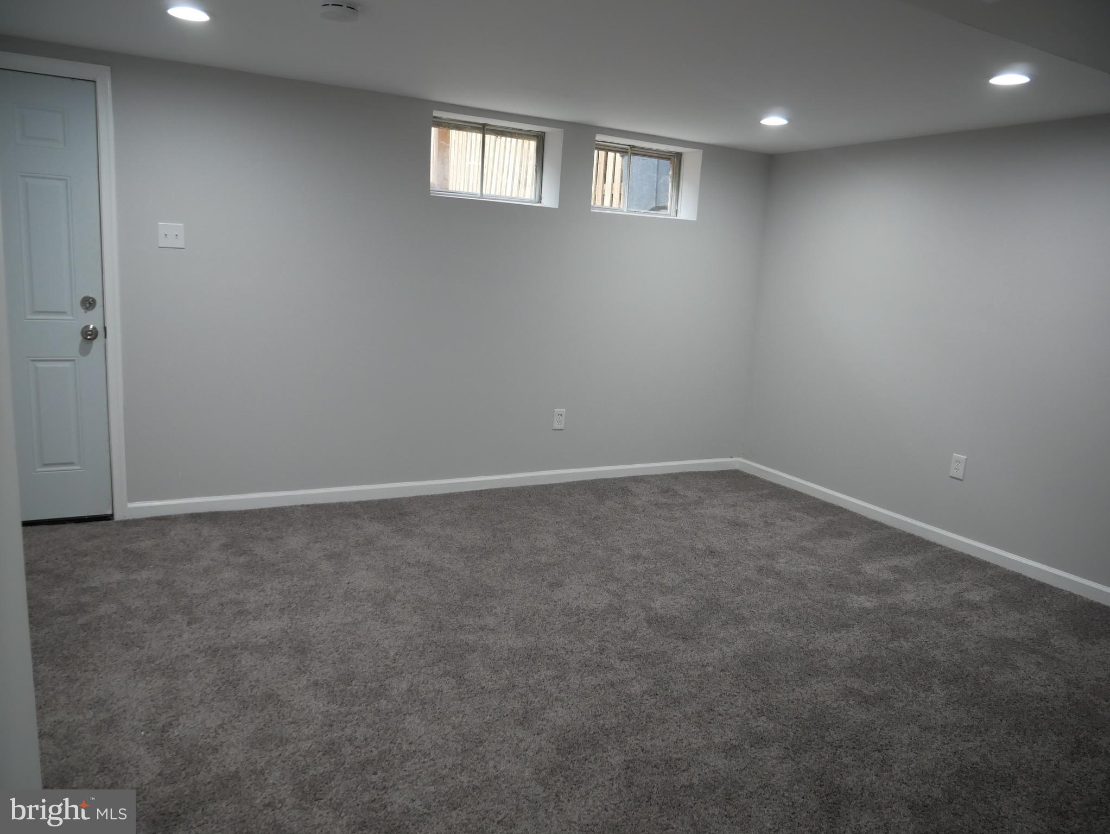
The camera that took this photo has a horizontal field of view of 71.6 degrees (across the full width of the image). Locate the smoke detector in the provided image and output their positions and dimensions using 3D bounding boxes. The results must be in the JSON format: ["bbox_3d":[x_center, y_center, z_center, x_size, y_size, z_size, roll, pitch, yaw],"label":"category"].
[{"bbox_3d":[-0.744,-1.406,2.663,0.140,0.042,0.140,-2,12,-28],"label":"smoke detector"}]

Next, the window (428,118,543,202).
[{"bbox_3d":[-0.435,-1.542,4.631,0.810,0.430,0.070,-2,12,-28],"label":"window"}]

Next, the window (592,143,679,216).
[{"bbox_3d":[0.478,-1.574,5.103,0.810,0.430,0.070,-2,12,-28],"label":"window"}]

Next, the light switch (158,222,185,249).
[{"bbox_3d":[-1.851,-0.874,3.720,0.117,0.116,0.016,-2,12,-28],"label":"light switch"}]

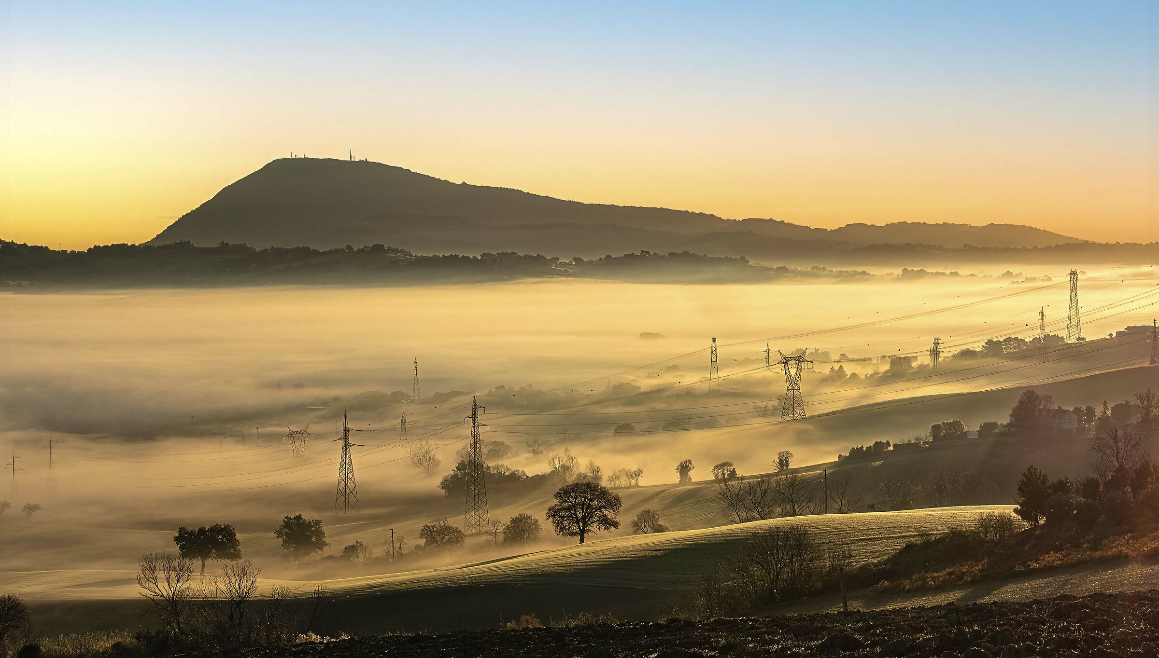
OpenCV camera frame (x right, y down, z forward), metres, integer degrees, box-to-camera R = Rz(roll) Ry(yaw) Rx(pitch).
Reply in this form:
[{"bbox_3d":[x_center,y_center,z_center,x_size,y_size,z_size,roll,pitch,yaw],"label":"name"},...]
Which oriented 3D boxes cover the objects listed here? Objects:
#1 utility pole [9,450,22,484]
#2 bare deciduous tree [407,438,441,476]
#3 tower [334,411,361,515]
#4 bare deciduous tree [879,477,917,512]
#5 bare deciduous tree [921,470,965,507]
[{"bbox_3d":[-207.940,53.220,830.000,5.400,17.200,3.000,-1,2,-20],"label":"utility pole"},{"bbox_3d":[-53.750,44.370,780.000,11.800,13.700,11.000,0,2,0],"label":"bare deciduous tree"},{"bbox_3d":[-67.120,38.540,650.000,5.200,30.300,7.000,-2,3,-45],"label":"tower"},{"bbox_3d":[69.810,36.610,495.000,8.150,7.960,7.340,0,2,0],"label":"bare deciduous tree"},{"bbox_3d":[81.470,36.030,505.000,10.150,8.730,9.130,0,2,0],"label":"bare deciduous tree"}]

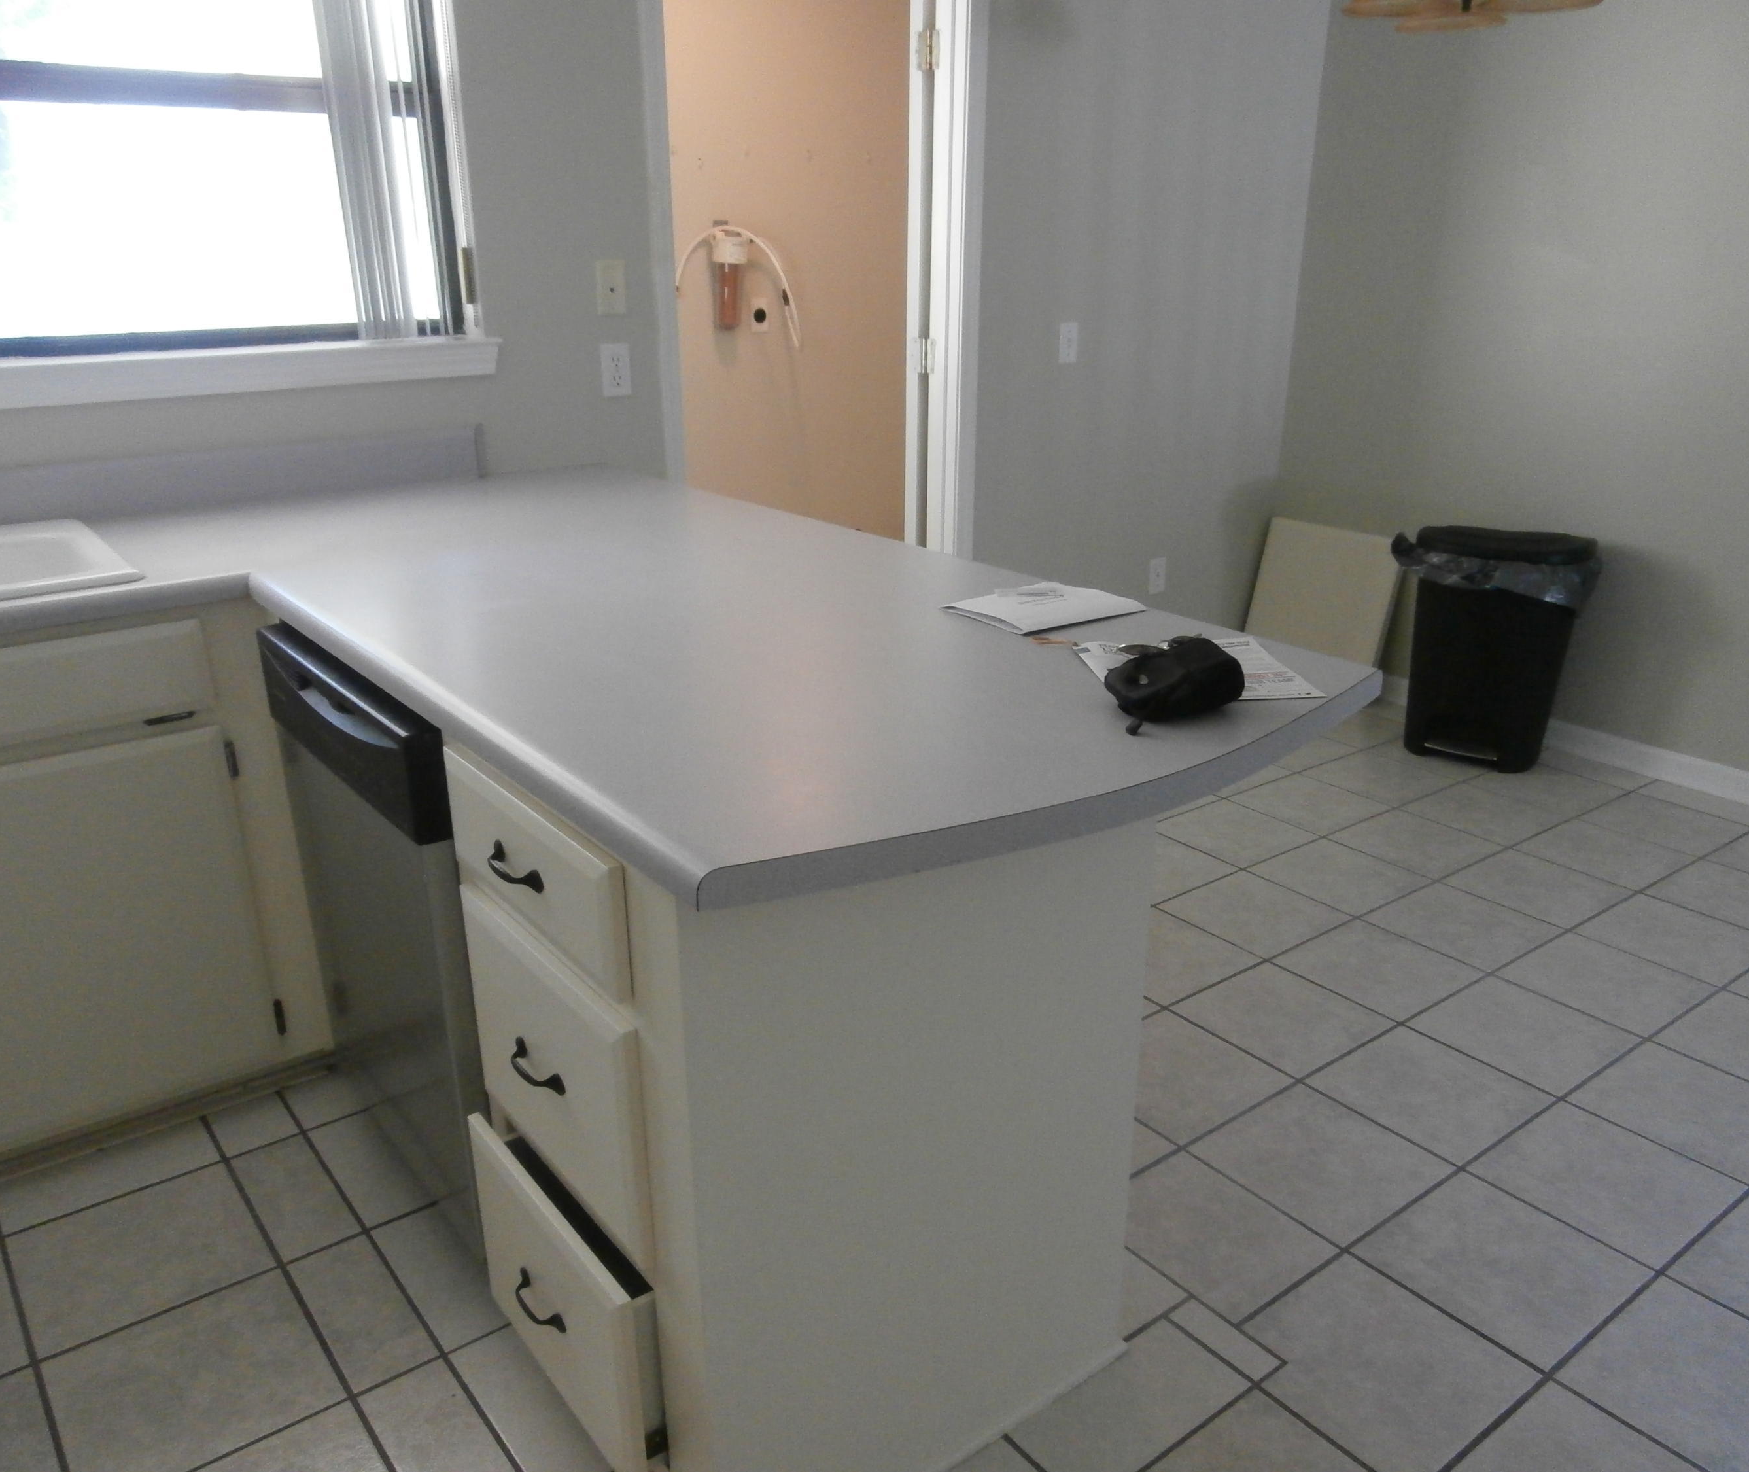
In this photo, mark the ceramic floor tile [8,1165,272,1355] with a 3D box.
[{"bbox_3d":[-1.077,0.762,1.998,0.302,0.010,0.302,-14,24,-35],"label":"ceramic floor tile"}]

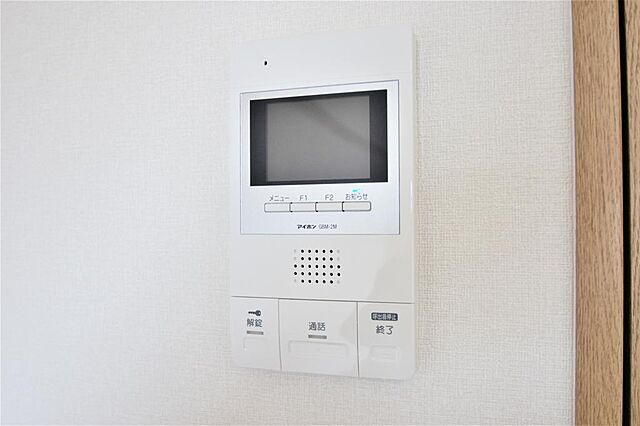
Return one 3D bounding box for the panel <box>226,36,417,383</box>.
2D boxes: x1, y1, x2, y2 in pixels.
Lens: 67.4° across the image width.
[{"bbox_3d":[0.003,-0.005,0.332,0.125,0.226,0.030,0,0,15],"label":"panel"}]

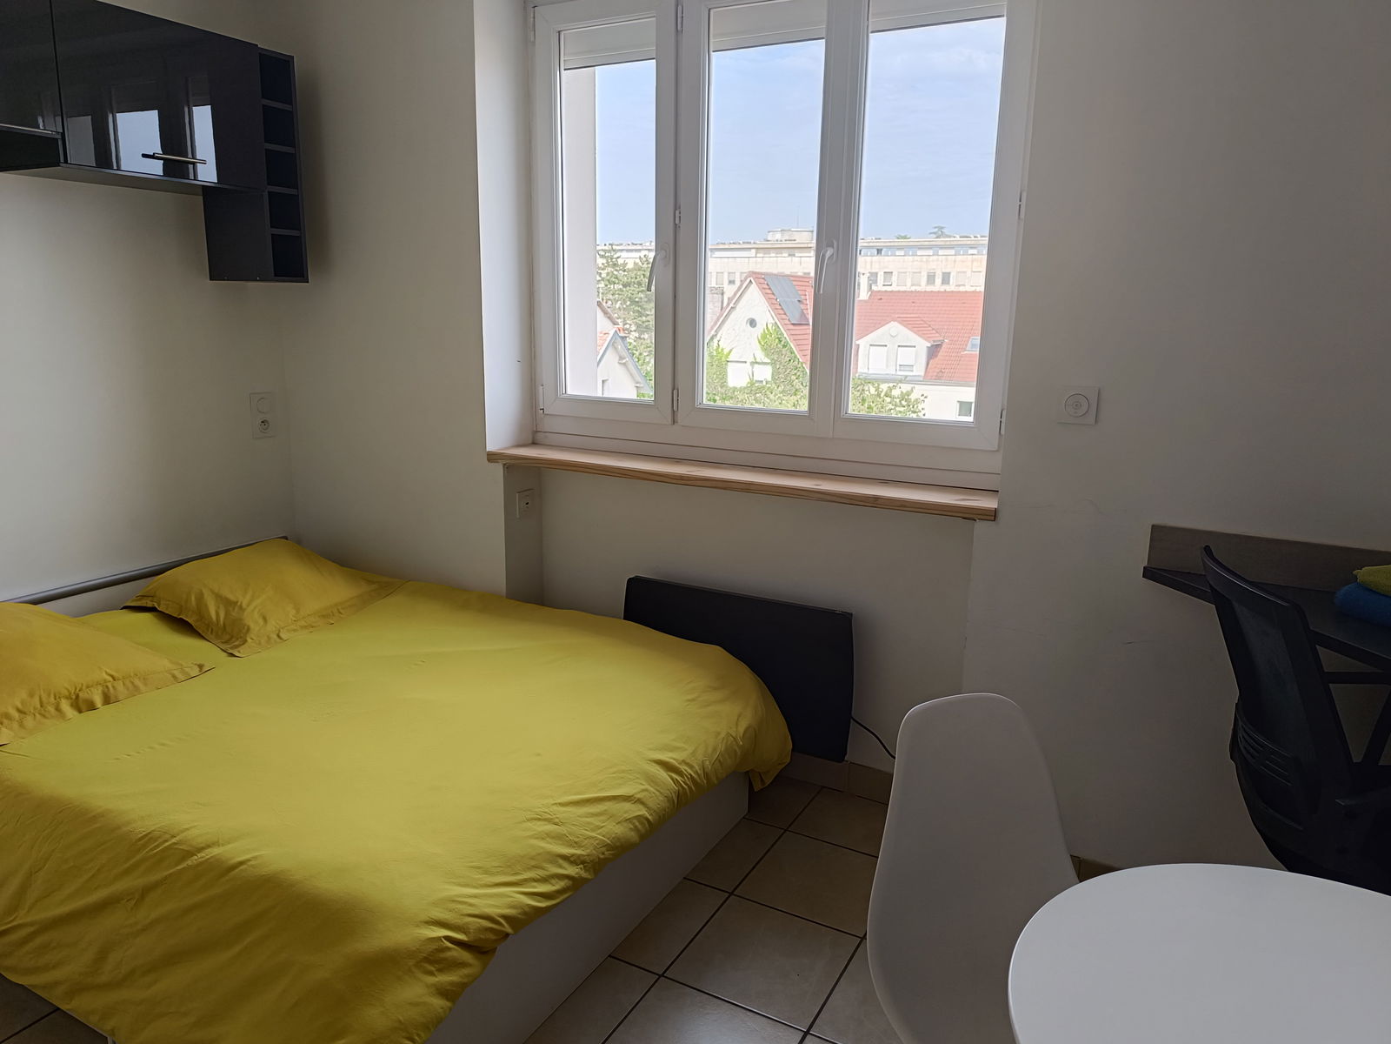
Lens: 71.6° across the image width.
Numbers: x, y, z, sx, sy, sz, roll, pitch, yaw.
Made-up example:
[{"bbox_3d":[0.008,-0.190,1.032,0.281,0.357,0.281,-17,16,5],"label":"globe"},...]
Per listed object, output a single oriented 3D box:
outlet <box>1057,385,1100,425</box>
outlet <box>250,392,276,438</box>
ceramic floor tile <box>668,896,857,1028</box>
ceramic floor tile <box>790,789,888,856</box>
[{"bbox_3d":[0.848,-0.259,2.145,0.083,0.083,0.012,8,14,28],"label":"outlet"},{"bbox_3d":[-1.474,-0.363,3.300,0.012,0.152,0.083,8,14,28],"label":"outlet"},{"bbox_3d":[0.154,0.957,2.115,0.328,0.010,0.328,8,14,28],"label":"ceramic floor tile"},{"bbox_3d":[0.460,0.838,2.664,0.328,0.010,0.280,8,14,28],"label":"ceramic floor tile"}]

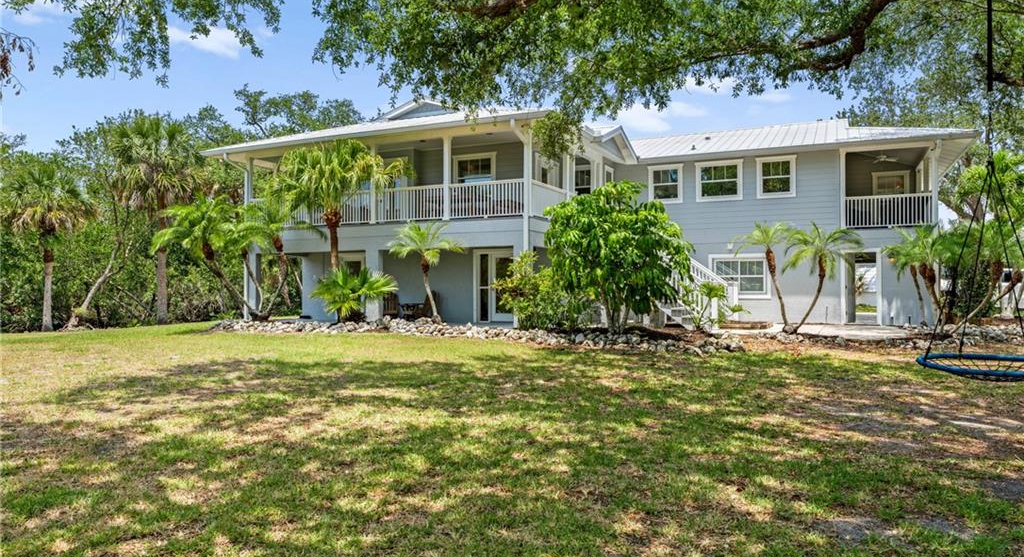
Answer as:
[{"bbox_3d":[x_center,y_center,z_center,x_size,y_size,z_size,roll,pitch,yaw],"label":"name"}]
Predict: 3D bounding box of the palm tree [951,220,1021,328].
[{"bbox_3d":[12.422,-0.092,18.600,1.950,2.850,1.900,0,-1,25],"label":"palm tree"}]

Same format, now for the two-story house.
[{"bbox_3d":[3.510,-2.301,25.555,21.945,7.403,16.574,0,-1,25],"label":"two-story house"}]

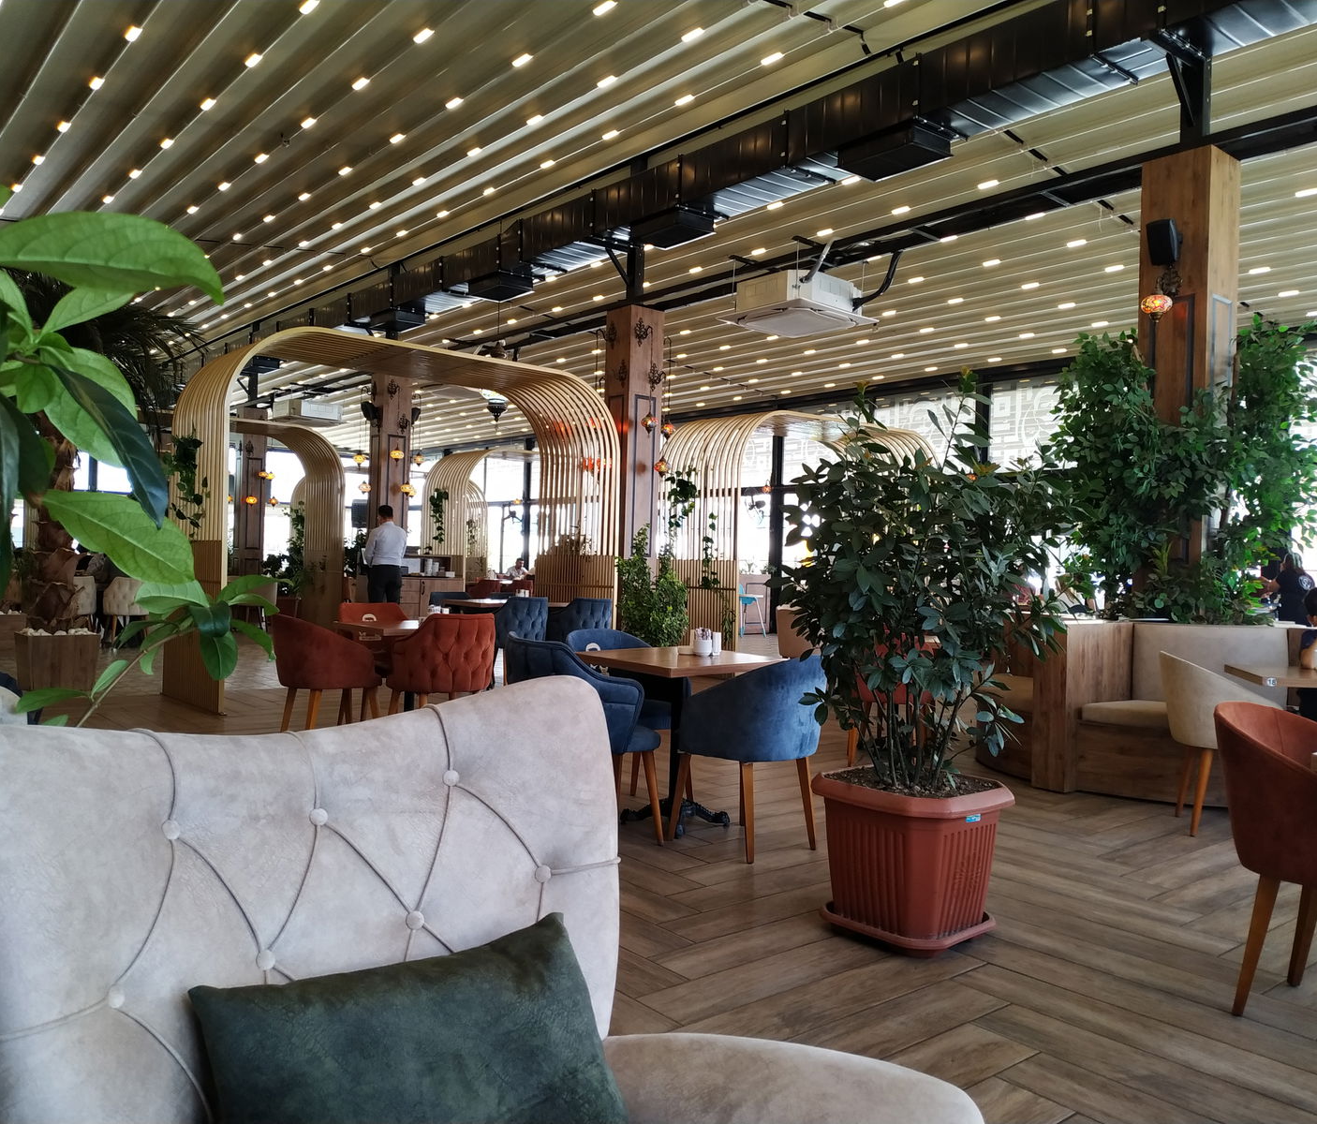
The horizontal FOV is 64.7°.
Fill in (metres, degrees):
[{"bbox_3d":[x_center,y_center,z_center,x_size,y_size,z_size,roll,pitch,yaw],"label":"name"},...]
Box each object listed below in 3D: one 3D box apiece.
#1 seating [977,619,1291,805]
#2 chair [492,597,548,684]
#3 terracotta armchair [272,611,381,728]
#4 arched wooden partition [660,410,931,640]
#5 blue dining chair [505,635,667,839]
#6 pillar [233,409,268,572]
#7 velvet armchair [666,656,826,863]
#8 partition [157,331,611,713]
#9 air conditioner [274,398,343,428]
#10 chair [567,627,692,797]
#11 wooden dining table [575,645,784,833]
[{"bbox_3d":[2.850,0.798,5.950,1.800,0.920,1.150,1,0,5],"label":"seating"},{"bbox_3d":[-1.392,0.748,9.747,0.580,0.840,0.580,2,-1,-40],"label":"chair"},{"bbox_3d":[-1.932,0.720,6.027,0.580,0.810,0.570,2,-1,-40],"label":"terracotta armchair"},{"bbox_3d":[1.738,-0.162,12.438,3.540,2.880,1.420,2,-1,-40],"label":"arched wooden partition"},{"bbox_3d":[-0.293,0.758,4.403,0.560,0.860,0.540,1,0,-40],"label":"blue dining chair"},{"bbox_3d":[-7.322,-0.852,18.640,0.400,3.720,0.400,1,0,-40],"label":"pillar"},{"bbox_3d":[0.371,0.793,4.418,0.550,0.820,0.550,1,0,-40],"label":"velvet armchair"},{"bbox_3d":[-2.219,-0.333,9.322,3.690,2.940,1.390,1,0,-40],"label":"partition"},{"bbox_3d":[-5.398,-2.280,15.848,0.920,0.310,0.920,1,0,-40],"label":"air conditioner"},{"bbox_3d":[-0.158,0.759,5.051,0.570,0.820,0.580,2,-1,-44],"label":"chair"},{"bbox_3d":[0.089,0.801,4.711,0.710,0.745,0.710,2,-1,-40],"label":"wooden dining table"}]

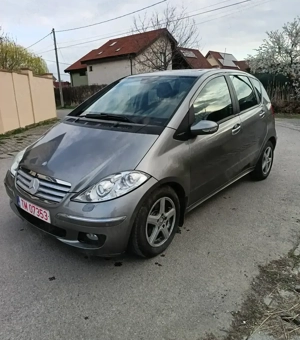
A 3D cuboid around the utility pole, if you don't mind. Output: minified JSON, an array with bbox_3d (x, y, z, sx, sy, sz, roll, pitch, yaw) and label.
[{"bbox_3d":[-6.774,-7.504,20.703,0.250,5.550,0.250,-6,17,-16],"label":"utility pole"}]

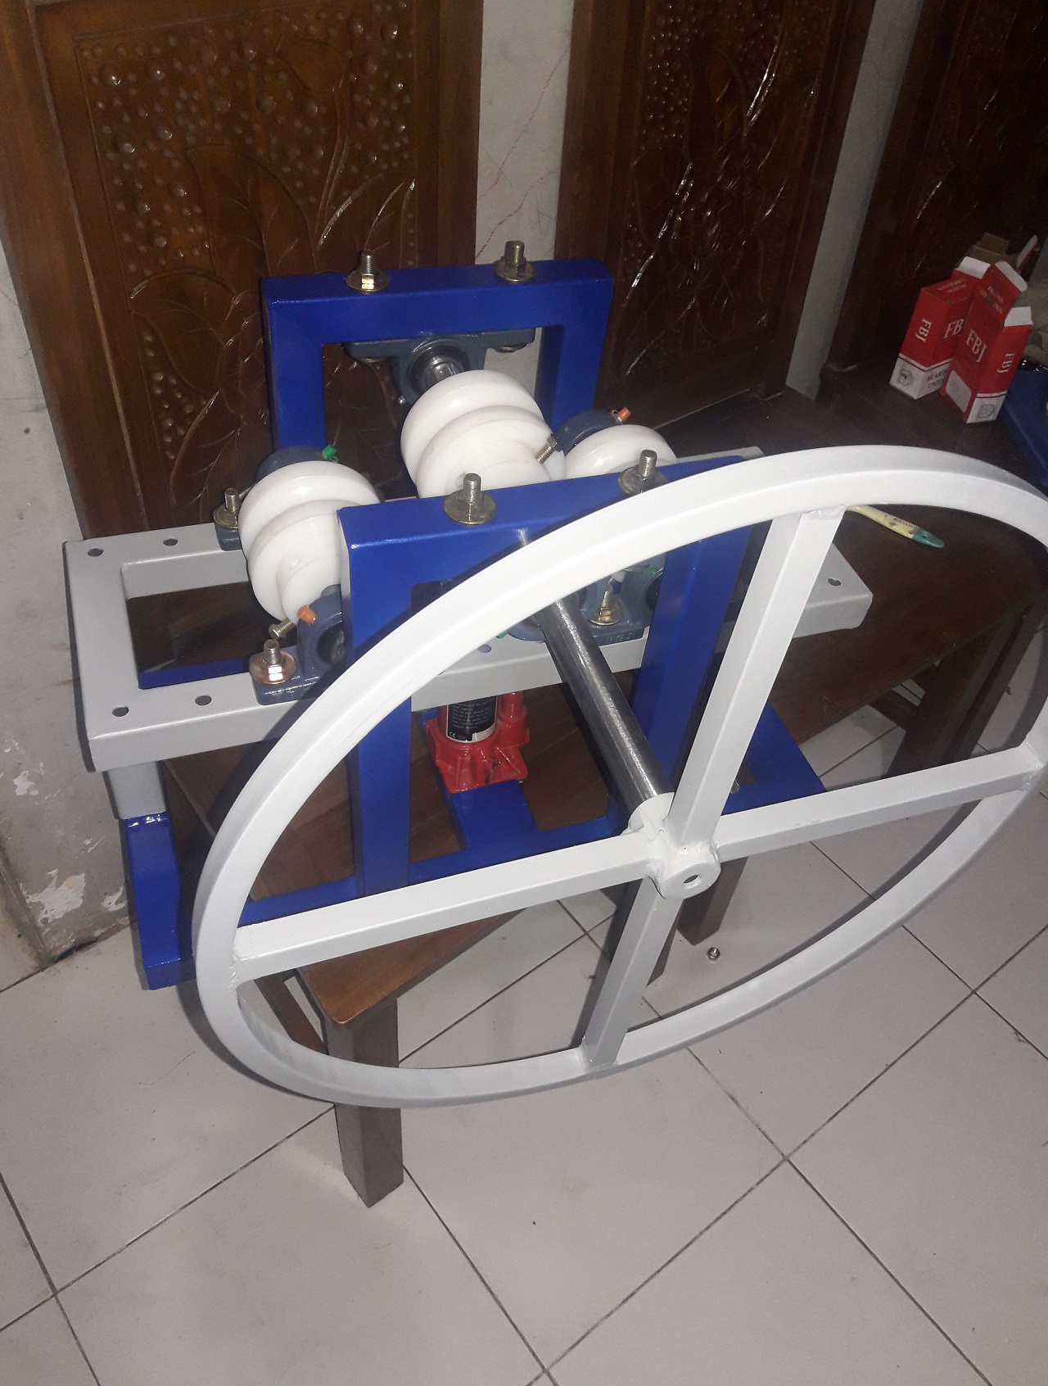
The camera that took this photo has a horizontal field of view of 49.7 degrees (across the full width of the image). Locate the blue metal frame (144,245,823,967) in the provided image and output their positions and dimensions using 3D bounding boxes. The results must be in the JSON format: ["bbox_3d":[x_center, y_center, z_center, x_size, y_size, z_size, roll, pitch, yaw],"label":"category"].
[{"bbox_3d":[-0.043,-0.083,1.063,0.704,0.486,0.356,-10,49,-16],"label":"blue metal frame"}]

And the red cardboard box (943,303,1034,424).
[{"bbox_3d":[0.740,-0.532,1.812,0.053,0.171,0.087,-8,48,-13],"label":"red cardboard box"}]

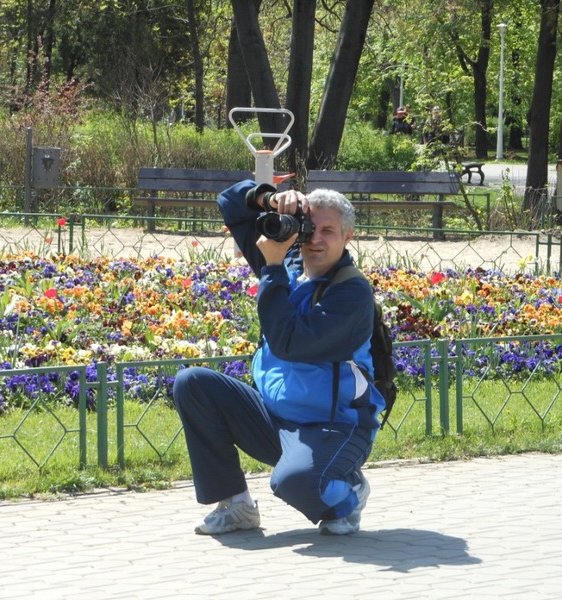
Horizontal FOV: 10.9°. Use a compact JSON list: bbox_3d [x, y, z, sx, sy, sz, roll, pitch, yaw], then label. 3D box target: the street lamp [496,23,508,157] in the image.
[{"bbox_3d":[6.611,-6.251,88.000,0.360,4.150,0.360,1,4,0],"label":"street lamp"}]

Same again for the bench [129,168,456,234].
[{"bbox_3d":[0.194,-1.119,33.500,3.720,0.760,0.600,2,4,7],"label":"bench"}]

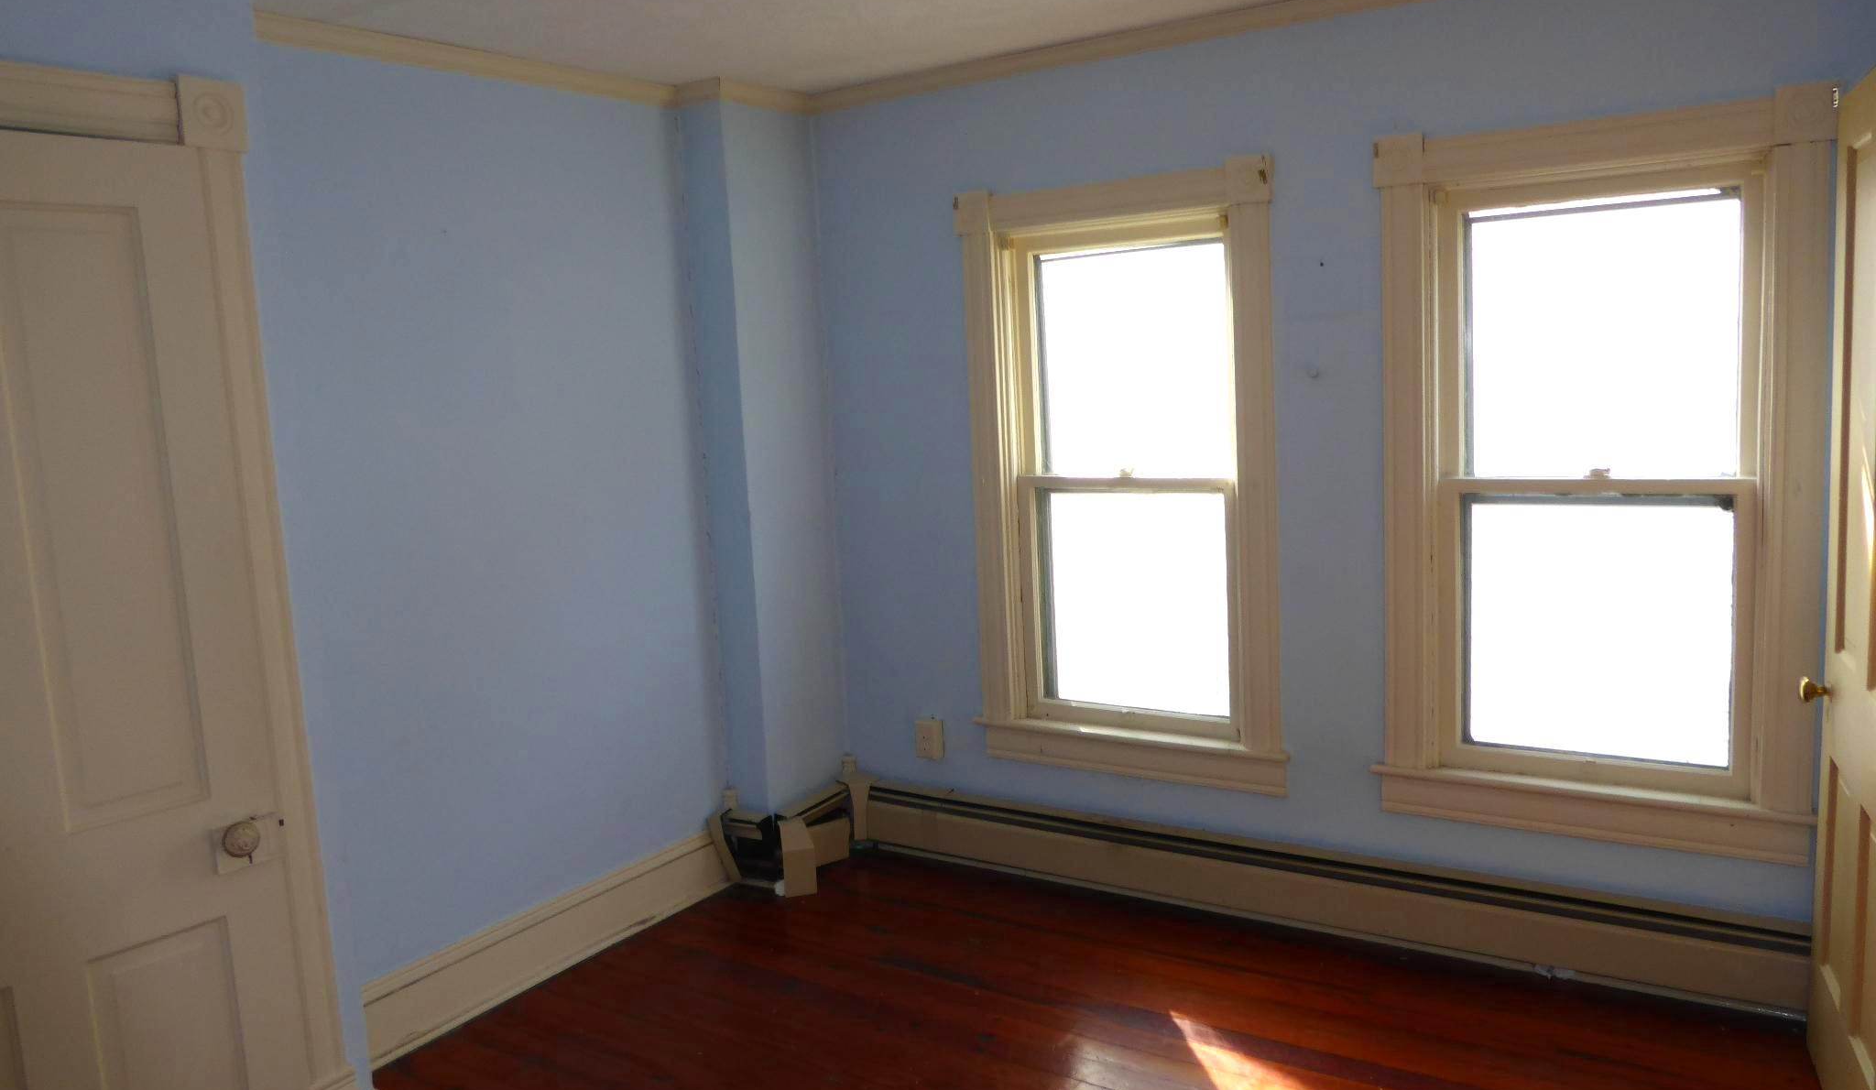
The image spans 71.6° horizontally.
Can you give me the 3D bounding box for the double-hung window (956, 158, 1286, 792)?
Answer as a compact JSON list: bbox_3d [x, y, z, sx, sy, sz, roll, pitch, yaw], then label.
[{"bbox_3d":[0.519,-0.177,3.731,0.955,1.691,0.140,2,9,32],"label":"double-hung window"}]

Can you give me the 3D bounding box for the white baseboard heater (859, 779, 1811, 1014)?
[{"bbox_3d":[0.877,0.932,3.607,2.618,0.220,0.072,2,9,32],"label":"white baseboard heater"}]

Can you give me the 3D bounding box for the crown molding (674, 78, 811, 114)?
[{"bbox_3d":[-0.581,-1.333,3.905,0.169,0.052,0.468,2,9,32],"label":"crown molding"}]

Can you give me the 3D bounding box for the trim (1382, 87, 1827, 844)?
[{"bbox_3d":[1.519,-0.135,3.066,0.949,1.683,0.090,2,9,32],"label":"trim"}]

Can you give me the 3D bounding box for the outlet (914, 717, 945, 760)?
[{"bbox_3d":[-0.030,0.628,4.168,0.084,0.119,0.026,2,9,32],"label":"outlet"}]

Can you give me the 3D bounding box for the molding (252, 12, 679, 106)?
[{"bbox_3d":[-1.125,-1.180,3.197,0.042,0.051,1.363,2,11,32],"label":"molding"}]

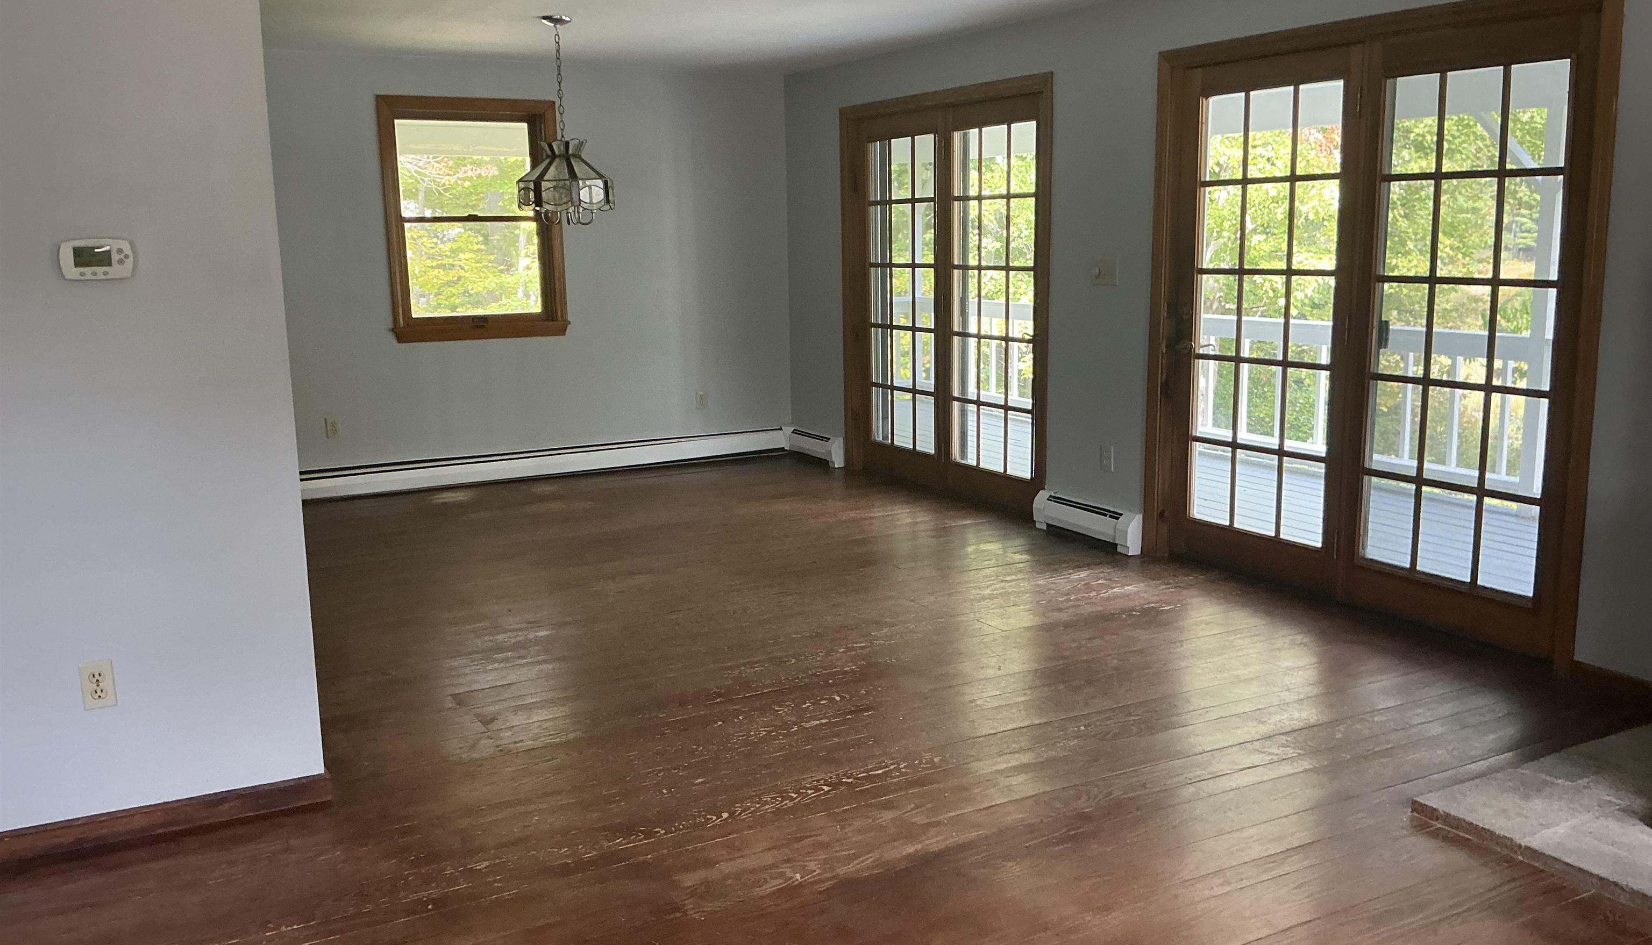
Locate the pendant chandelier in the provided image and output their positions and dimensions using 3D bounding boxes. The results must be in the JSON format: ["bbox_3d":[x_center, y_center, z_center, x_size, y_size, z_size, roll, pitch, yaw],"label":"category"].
[{"bbox_3d":[-1.189,-1.569,6.001,0.440,0.902,0.440,-7,12,-30],"label":"pendant chandelier"}]

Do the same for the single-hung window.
[{"bbox_3d":[-1.953,-1.403,7.461,1.014,1.322,0.090,-7,12,-30],"label":"single-hung window"}]

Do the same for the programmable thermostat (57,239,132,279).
[{"bbox_3d":[-1.664,-0.485,3.047,0.148,0.090,0.036,-7,12,-30],"label":"programmable thermostat"}]

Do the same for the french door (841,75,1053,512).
[{"bbox_3d":[0.613,-0.932,7.154,0.120,2.130,1.892,-7,12,-30],"label":"french door"}]

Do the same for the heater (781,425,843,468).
[{"bbox_3d":[-0.086,-0.161,8.385,0.072,0.180,0.660,-7,12,-30],"label":"heater"}]

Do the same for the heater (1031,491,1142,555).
[{"bbox_3d":[1.206,0.228,6.207,0.072,0.180,0.662,-7,12,-30],"label":"heater"}]

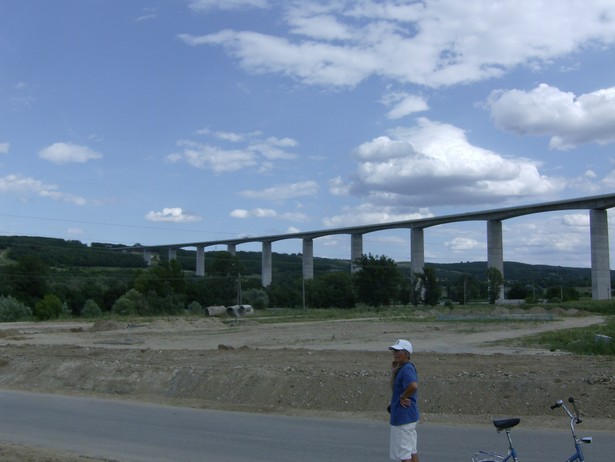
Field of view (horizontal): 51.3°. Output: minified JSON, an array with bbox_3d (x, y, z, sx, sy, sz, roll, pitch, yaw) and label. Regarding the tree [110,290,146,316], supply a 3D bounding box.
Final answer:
[{"bbox_3d":[-36.562,14.523,130.000,6.800,5.600,6.200,0,-4,0],"label":"tree"}]

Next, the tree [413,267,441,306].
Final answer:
[{"bbox_3d":[33.469,15.609,180.000,7.800,11.200,7.400,0,-4,0],"label":"tree"}]

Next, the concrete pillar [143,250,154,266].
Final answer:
[{"bbox_3d":[-356.956,61.660,1435.000,13.000,37.000,8.000,3,-5,-40],"label":"concrete pillar"}]

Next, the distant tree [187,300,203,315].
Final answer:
[{"bbox_3d":[-23.483,15.898,133.000,3.200,2.800,3.000,0,-4,0],"label":"distant tree"}]

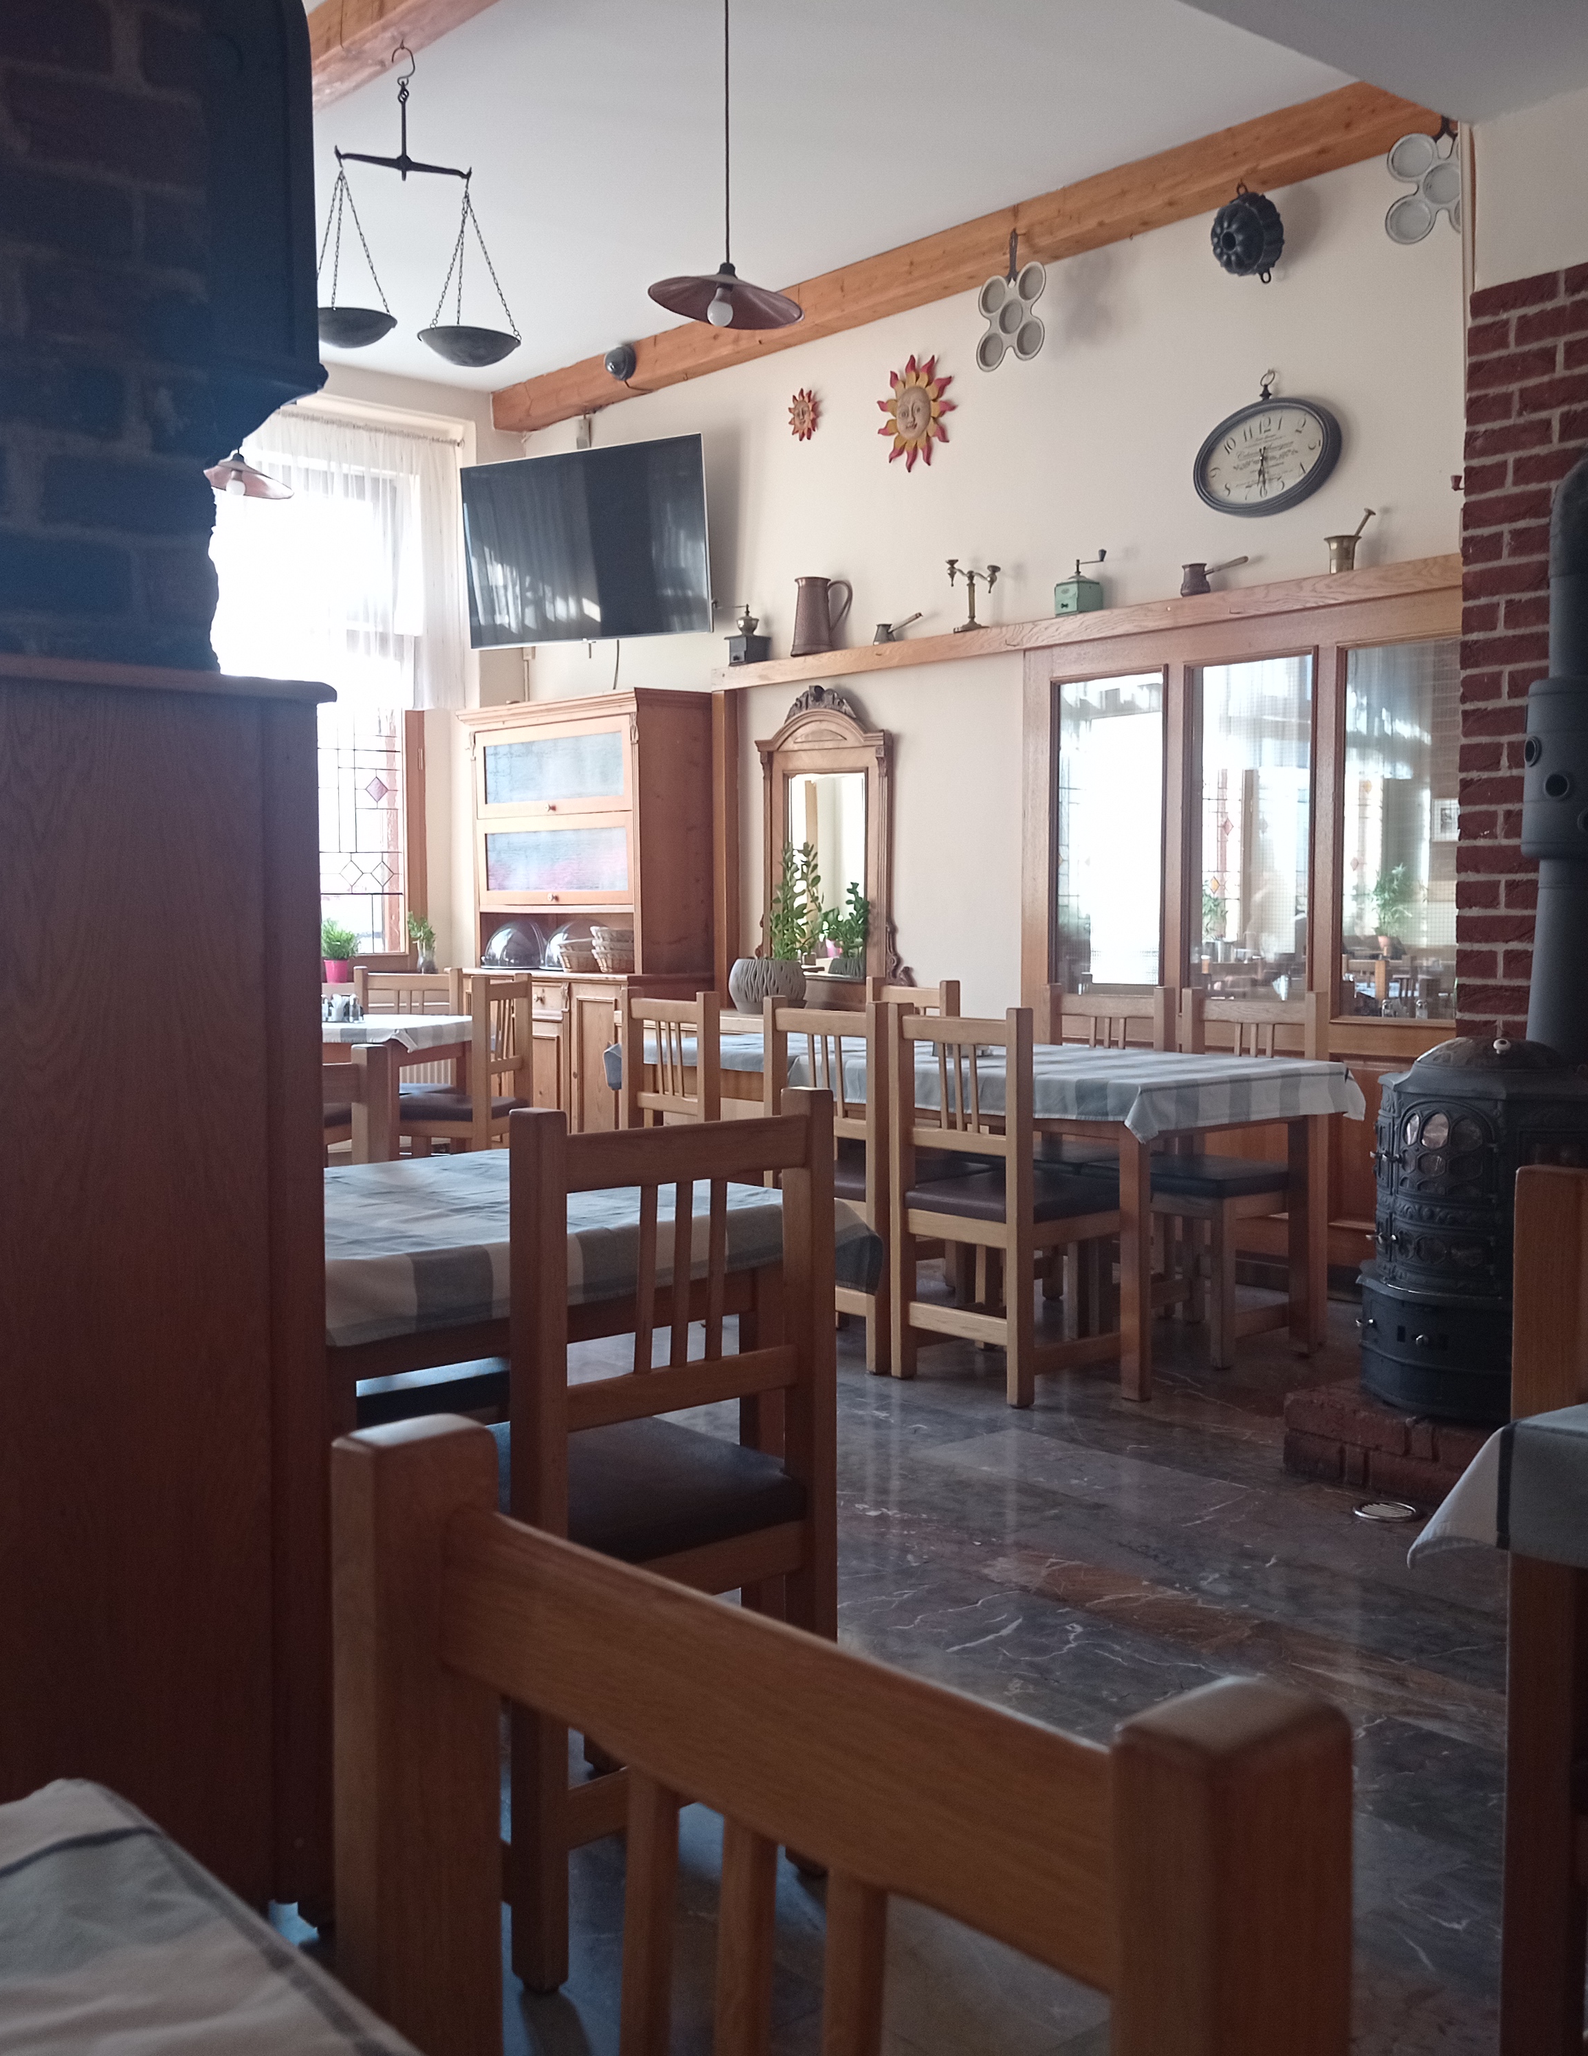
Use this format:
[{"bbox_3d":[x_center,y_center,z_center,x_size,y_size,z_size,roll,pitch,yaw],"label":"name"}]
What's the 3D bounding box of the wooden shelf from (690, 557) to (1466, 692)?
[{"bbox_3d":[0.841,-1.317,7.470,0.160,0.085,3.560,-2,3,-39],"label":"wooden shelf"}]

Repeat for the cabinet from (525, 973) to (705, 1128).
[{"bbox_3d":[-0.882,0.238,9.423,0.440,0.940,1.260,-2,3,-39],"label":"cabinet"}]

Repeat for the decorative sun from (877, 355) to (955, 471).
[{"bbox_3d":[0.439,-2.213,8.001,0.050,0.420,0.420,-2,3,-39],"label":"decorative sun"}]

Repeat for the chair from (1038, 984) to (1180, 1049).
[{"bbox_3d":[0.785,0.365,6.480,0.480,0.945,0.460,-2,3,-39],"label":"chair"}]

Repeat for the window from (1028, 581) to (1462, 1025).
[{"bbox_3d":[1.387,-0.648,6.964,0.090,1.220,1.840,-2,3,-39],"label":"window"}]

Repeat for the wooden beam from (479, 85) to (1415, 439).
[{"bbox_3d":[0.259,-2.576,7.773,0.170,0.155,4.720,-2,4,-39],"label":"wooden beam"}]

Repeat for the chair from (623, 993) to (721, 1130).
[{"bbox_3d":[-0.179,0.347,6.438,0.460,0.920,0.430,-2,3,-36],"label":"chair"}]

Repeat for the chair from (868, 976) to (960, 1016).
[{"bbox_3d":[0.236,0.303,7.311,0.460,0.920,0.430,-2,3,-36],"label":"chair"}]

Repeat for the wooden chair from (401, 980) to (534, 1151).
[{"bbox_3d":[-1.249,0.267,8.155,0.460,0.920,0.430,1,3,15],"label":"wooden chair"}]

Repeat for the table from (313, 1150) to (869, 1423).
[{"bbox_3d":[-0.510,0.603,3.064,0.850,0.740,0.870,-3,4,-41],"label":"table"}]

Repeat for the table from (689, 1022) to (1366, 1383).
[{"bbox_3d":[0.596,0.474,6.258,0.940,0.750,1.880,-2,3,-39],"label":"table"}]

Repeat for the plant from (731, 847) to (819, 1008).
[{"bbox_3d":[-0.080,-0.373,8.302,0.290,0.630,0.290,-2,3,-39],"label":"plant"}]

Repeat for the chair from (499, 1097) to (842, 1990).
[{"bbox_3d":[-0.263,0.533,2.642,0.430,0.920,0.460,-3,4,-43],"label":"chair"}]

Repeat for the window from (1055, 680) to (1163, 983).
[{"bbox_3d":[1.017,-0.591,7.107,0.050,1.050,0.490,-2,4,-39],"label":"window"}]

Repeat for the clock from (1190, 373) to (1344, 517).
[{"bbox_3d":[1.378,-1.708,6.511,0.060,0.425,0.510,-2,4,-39],"label":"clock"}]

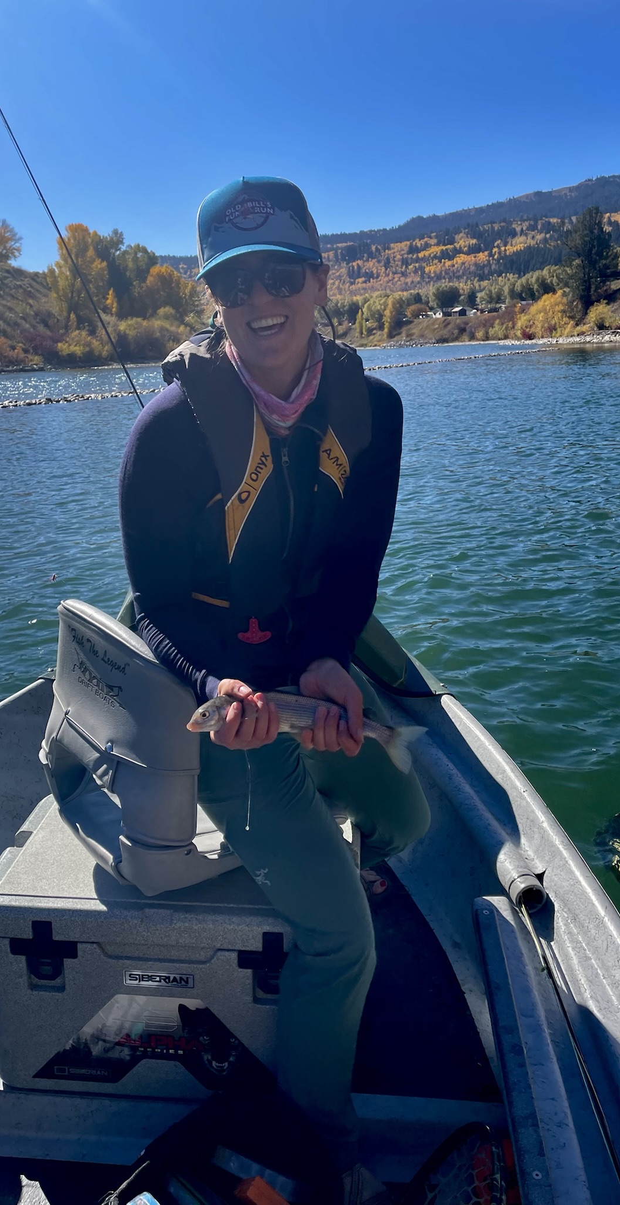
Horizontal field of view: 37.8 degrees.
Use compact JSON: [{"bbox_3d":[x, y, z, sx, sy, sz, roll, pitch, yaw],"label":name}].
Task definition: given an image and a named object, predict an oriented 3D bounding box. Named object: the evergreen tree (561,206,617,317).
[{"bbox_3d":[30.818,-37.607,100.000,5.574,11.526,5.574,3,17,16],"label":"evergreen tree"}]

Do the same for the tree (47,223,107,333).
[{"bbox_3d":[-20.577,-28.716,80.000,5.020,9.027,5.020,-5,16,-13],"label":"tree"}]

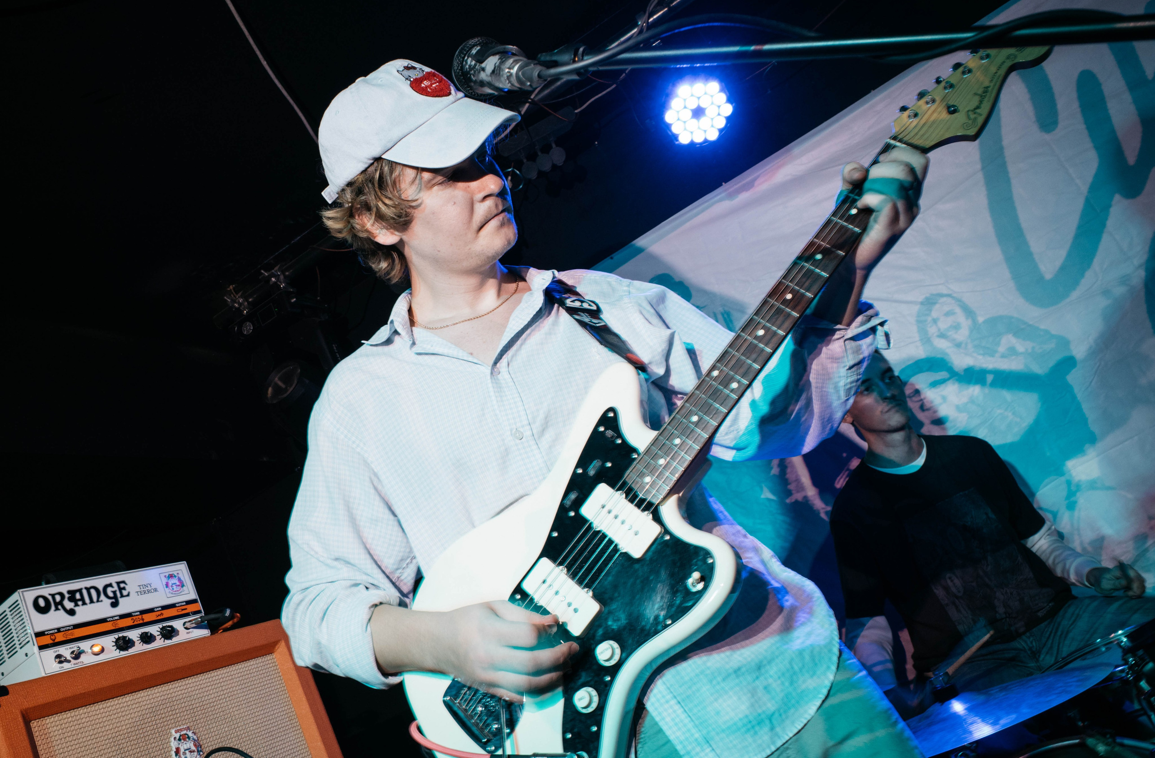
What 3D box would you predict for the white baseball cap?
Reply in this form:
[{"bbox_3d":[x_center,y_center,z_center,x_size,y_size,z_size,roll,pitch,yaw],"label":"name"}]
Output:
[{"bbox_3d":[-0.206,-0.312,1.075,0.265,0.135,0.175,-15,17,28],"label":"white baseball cap"}]

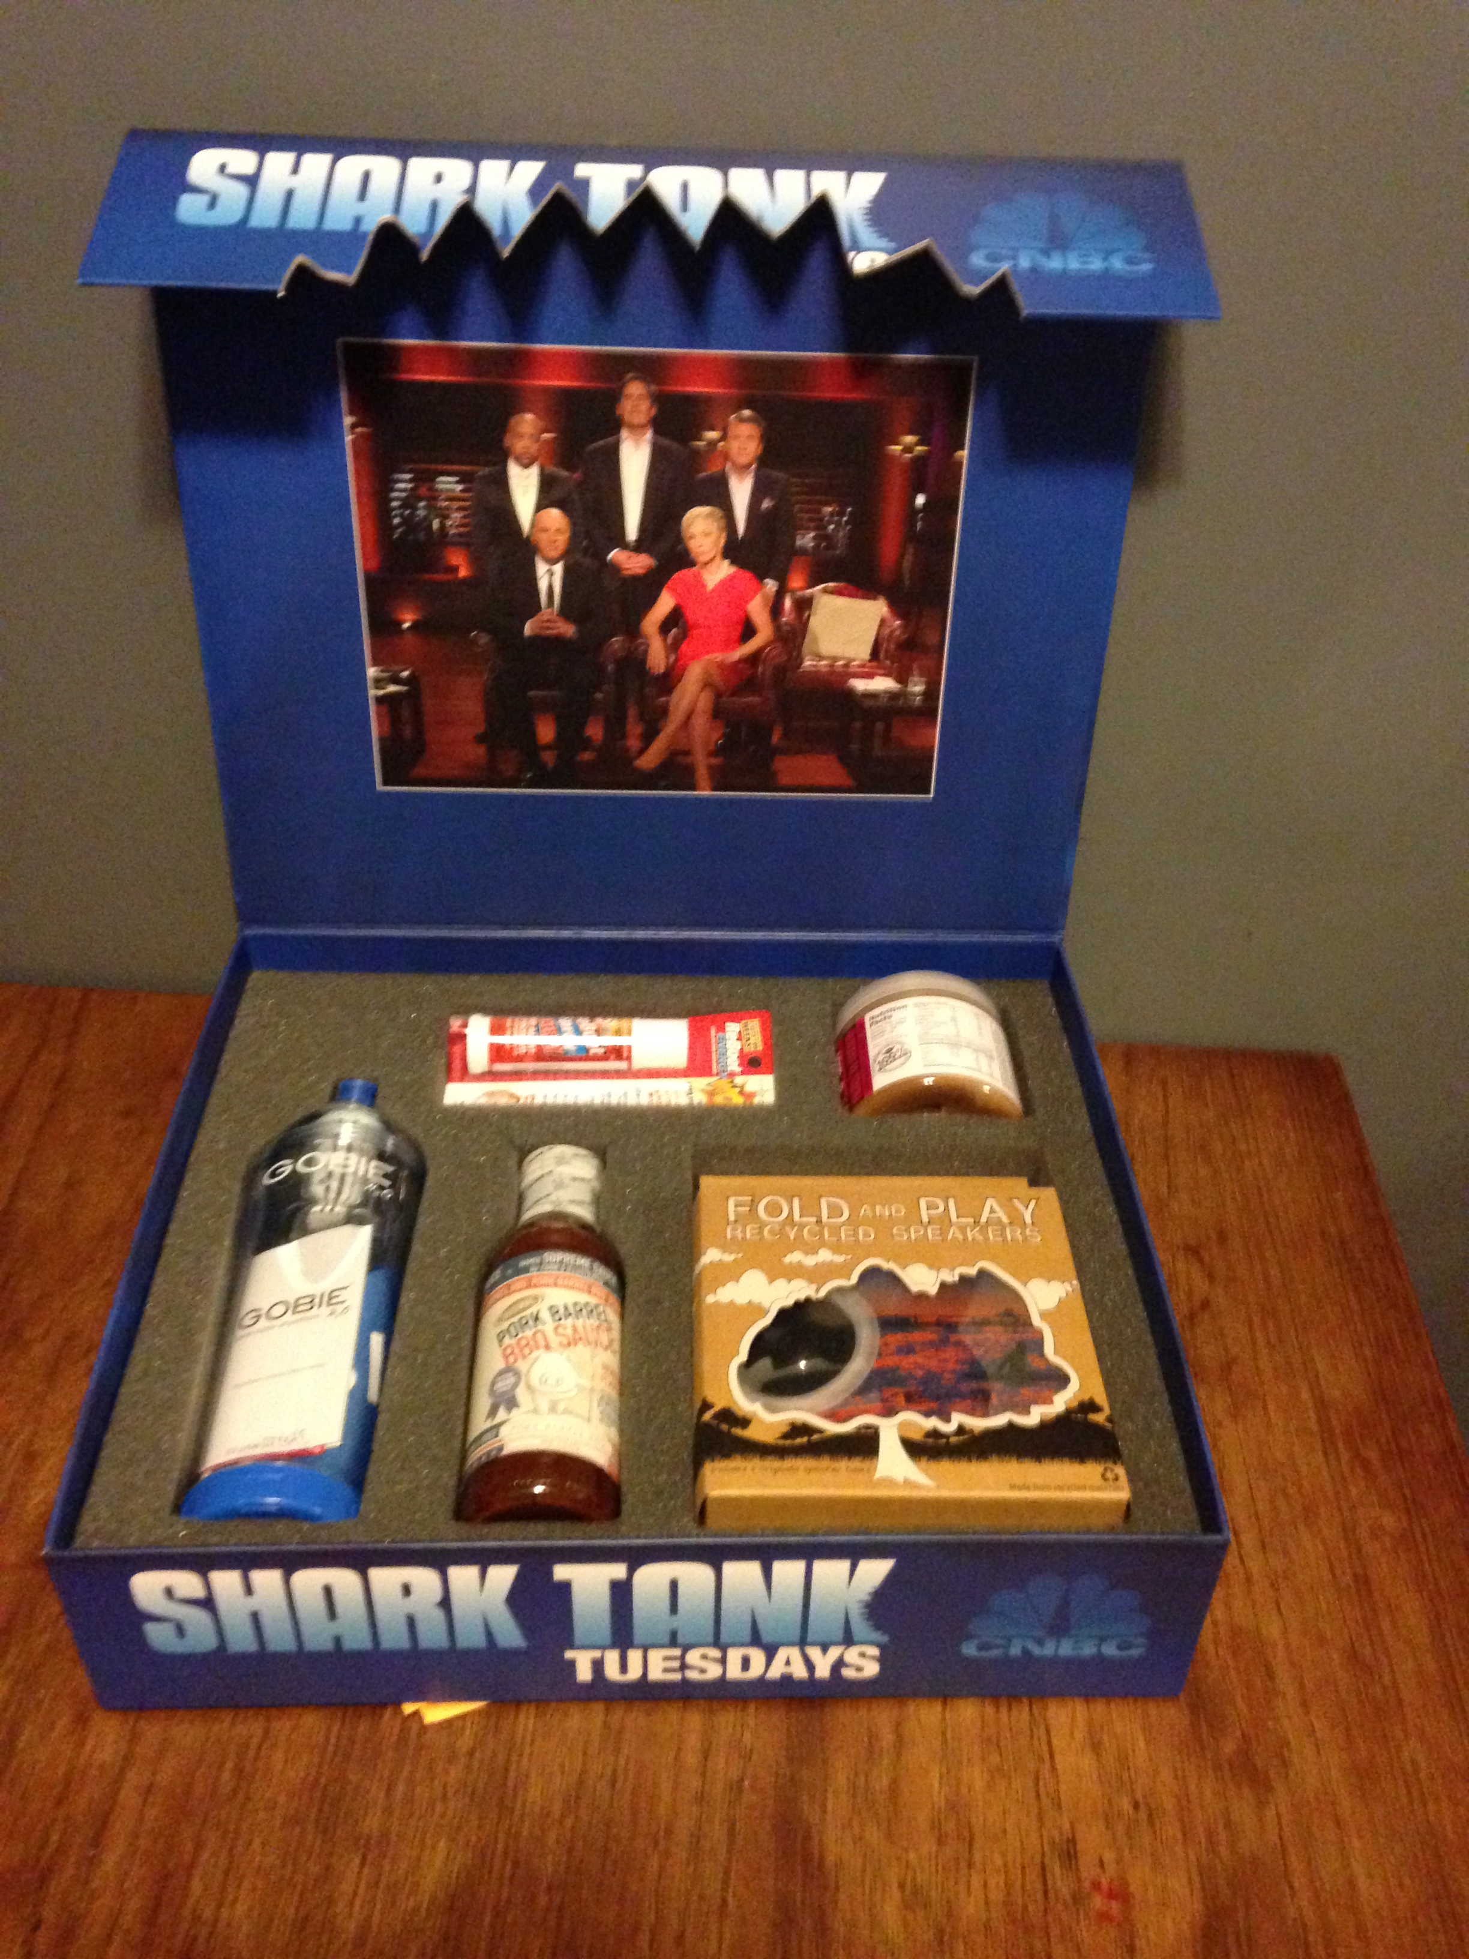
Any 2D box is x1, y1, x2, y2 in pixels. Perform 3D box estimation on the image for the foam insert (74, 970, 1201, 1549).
[{"bbox_3d":[-0.037,0.137,0.844,0.410,0.078,0.352,0,38,-2],"label":"foam insert"}]

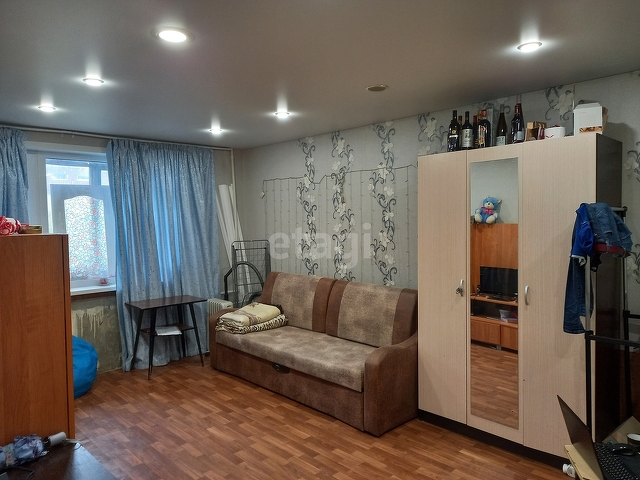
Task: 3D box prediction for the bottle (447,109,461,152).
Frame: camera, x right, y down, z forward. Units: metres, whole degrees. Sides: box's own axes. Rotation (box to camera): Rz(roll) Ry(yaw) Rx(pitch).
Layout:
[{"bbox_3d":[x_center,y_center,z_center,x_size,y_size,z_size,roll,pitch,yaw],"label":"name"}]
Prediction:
[{"bbox_3d":[0.967,-0.776,3.326,0.082,0.308,0.082,0,2,16],"label":"bottle"}]

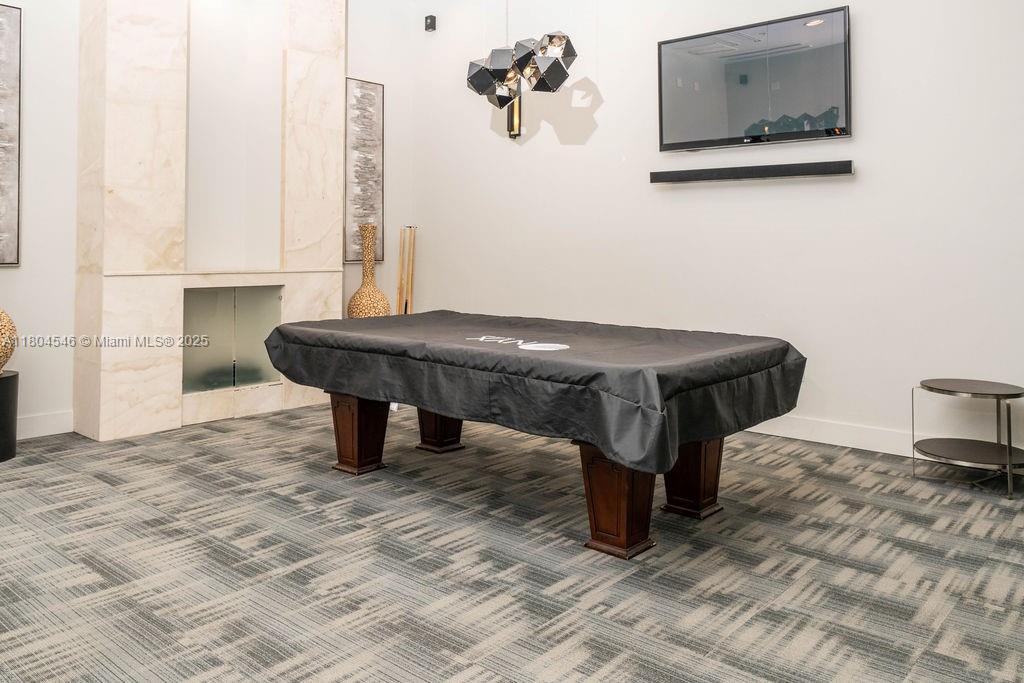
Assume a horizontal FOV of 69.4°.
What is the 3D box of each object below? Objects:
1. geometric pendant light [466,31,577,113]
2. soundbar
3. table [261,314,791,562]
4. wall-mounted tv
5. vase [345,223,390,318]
[{"bbox_3d":[-0.001,-1.429,3.946,0.776,0.348,0.318,7,9,41],"label":"geometric pendant light"},{"bbox_3d":[1.633,-1.182,5.207,1.465,0.085,0.065,7,9,41],"label":"soundbar"},{"bbox_3d":[-0.004,0.373,4.044,2.567,0.836,1.532,7,9,41],"label":"table"},{"bbox_3d":[1.634,-1.761,5.113,1.362,0.805,0.055,7,9,41],"label":"wall-mounted tv"},{"bbox_3d":[-1.263,-0.529,6.508,0.388,0.975,0.388,1,7,0],"label":"vase"}]

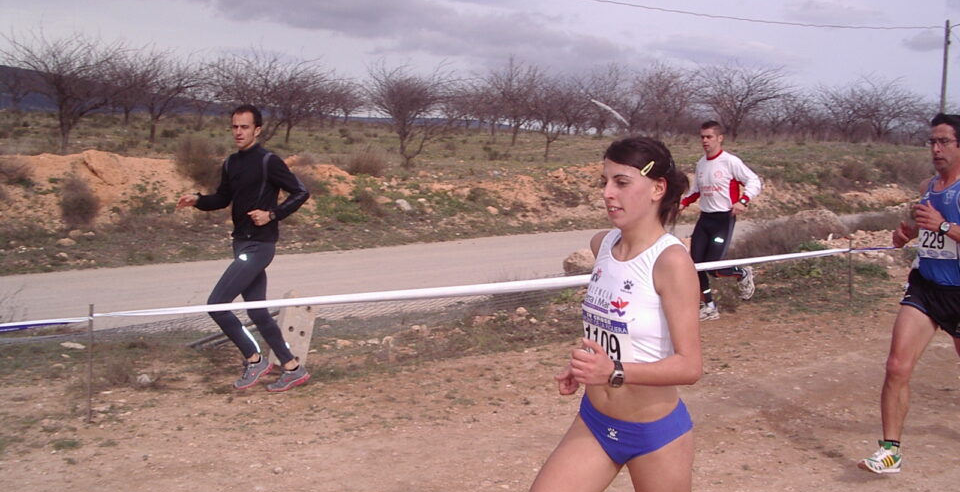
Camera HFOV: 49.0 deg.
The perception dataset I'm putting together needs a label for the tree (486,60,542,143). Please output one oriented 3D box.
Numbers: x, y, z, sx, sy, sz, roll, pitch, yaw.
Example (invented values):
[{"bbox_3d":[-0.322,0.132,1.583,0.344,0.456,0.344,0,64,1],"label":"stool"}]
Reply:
[{"bbox_3d":[1.240,-5.366,39.000,2.361,3.294,2.700,1,7,0],"label":"tree"}]

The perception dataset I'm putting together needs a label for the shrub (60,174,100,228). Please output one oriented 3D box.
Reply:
[{"bbox_3d":[-5.042,-0.562,13.300,0.505,0.682,0.505,1,7,0],"label":"shrub"}]

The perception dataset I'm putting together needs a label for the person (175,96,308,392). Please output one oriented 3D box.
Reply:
[{"bbox_3d":[-1.403,0.015,6.250,0.700,1.700,0.580,-5,9,-43],"label":"person"}]

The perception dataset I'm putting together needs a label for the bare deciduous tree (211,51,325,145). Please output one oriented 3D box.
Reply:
[{"bbox_3d":[-7.426,-5.284,37.000,4.213,3.300,4.000,1,7,0],"label":"bare deciduous tree"}]

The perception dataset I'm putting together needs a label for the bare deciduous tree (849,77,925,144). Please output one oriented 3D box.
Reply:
[{"bbox_3d":[18.130,-6.088,47.000,3.568,2.944,3.568,1,7,0],"label":"bare deciduous tree"}]

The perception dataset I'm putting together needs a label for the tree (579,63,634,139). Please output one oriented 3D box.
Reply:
[{"bbox_3d":[5.203,-5.937,43.000,2.534,3.101,2.800,1,7,0],"label":"tree"}]

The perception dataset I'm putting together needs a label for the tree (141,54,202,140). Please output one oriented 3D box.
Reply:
[{"bbox_3d":[-10.832,-5.196,37.000,2.395,3.195,2.700,1,7,0],"label":"tree"}]

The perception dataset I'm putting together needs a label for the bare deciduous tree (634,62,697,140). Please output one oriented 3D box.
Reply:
[{"bbox_3d":[7.217,-5.641,41.000,2.533,2.996,2.800,1,7,0],"label":"bare deciduous tree"}]

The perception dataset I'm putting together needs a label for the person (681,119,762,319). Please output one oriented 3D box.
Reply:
[{"bbox_3d":[2.027,-0.215,8.880,0.720,1.680,0.580,-5,9,-42],"label":"person"}]

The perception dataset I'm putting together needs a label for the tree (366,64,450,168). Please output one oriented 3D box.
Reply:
[{"bbox_3d":[-2.002,-3.625,29.500,2.351,2.911,2.351,1,7,0],"label":"tree"}]

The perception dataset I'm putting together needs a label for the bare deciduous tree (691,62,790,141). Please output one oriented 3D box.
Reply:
[{"bbox_3d":[10.213,-5.641,41.000,3.735,2.996,3.600,1,7,0],"label":"bare deciduous tree"}]

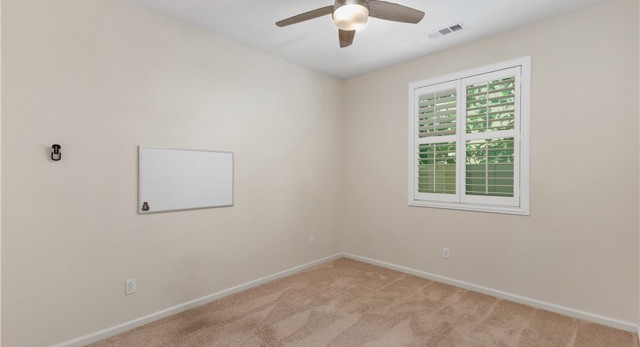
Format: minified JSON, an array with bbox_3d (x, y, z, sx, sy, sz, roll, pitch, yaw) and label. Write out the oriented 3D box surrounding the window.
[{"bbox_3d":[1.631,-0.375,3.274,1.283,1.585,0.090,0,0,44],"label":"window"}]

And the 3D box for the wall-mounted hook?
[{"bbox_3d":[-1.902,-0.148,2.054,0.055,0.115,0.050,0,0,44],"label":"wall-mounted hook"}]

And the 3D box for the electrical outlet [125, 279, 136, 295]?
[{"bbox_3d":[-1.601,0.963,2.413,0.011,0.117,0.074,0,0,44],"label":"electrical outlet"}]

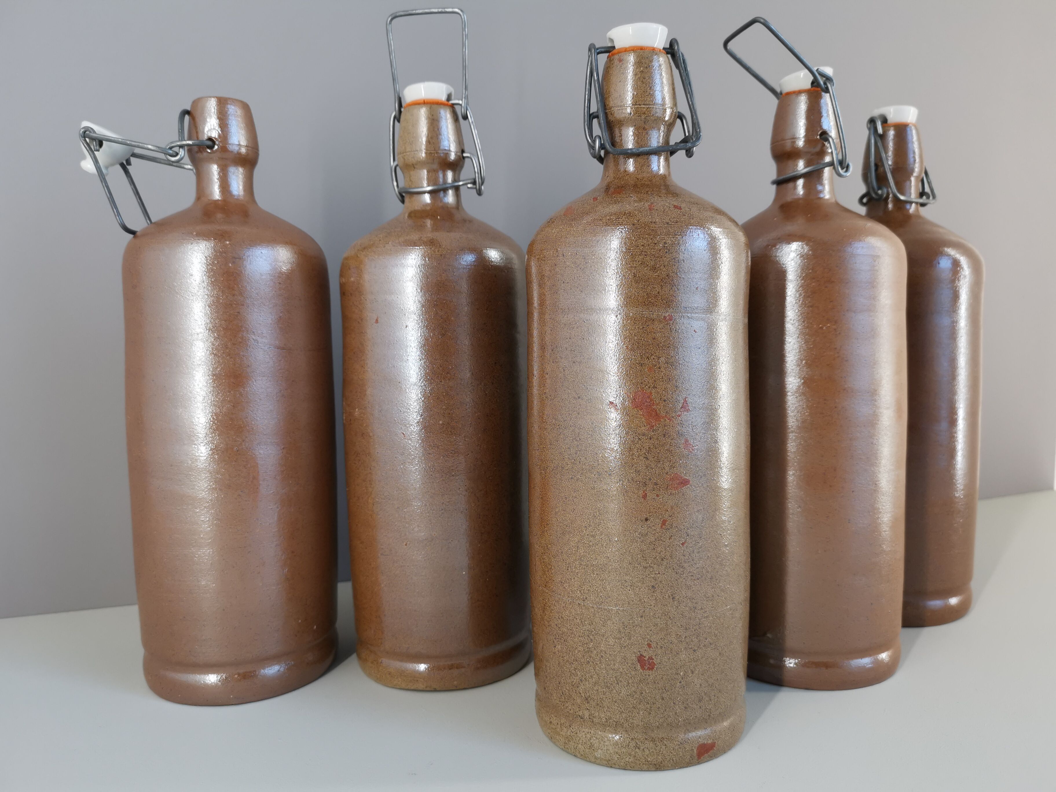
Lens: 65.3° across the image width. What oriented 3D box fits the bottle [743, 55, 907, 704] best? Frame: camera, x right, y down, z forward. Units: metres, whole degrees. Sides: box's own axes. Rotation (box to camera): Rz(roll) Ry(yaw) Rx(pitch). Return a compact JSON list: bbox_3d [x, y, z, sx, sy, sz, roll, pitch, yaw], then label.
[{"bbox_3d":[0.134,-0.012,0.401,0.092,0.282,0.092,-1,4,0],"label":"bottle"}]

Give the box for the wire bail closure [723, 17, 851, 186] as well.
[{"bbox_3d":[0.121,-0.135,0.389,0.050,0.070,0.043,-2,5,-12],"label":"wire bail closure"}]

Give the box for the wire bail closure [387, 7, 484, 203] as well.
[{"bbox_3d":[-0.043,-0.136,0.391,0.046,0.089,0.033,0,4,9],"label":"wire bail closure"}]

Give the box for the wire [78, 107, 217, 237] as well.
[{"bbox_3d":[-0.173,-0.101,0.387,0.063,0.055,0.042,-1,4,0],"label":"wire"}]

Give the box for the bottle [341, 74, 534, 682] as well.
[{"bbox_3d":[-0.045,-0.008,0.405,0.089,0.280,0.089,-1,4,0],"label":"bottle"}]

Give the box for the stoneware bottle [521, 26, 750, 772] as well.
[{"bbox_3d":[0.045,-0.004,0.334,0.088,0.280,0.088,-1,4,0],"label":"stoneware bottle"}]

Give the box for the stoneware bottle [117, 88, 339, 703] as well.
[{"bbox_3d":[-0.141,-0.001,0.395,0.093,0.270,0.093,-1,4,0],"label":"stoneware bottle"}]

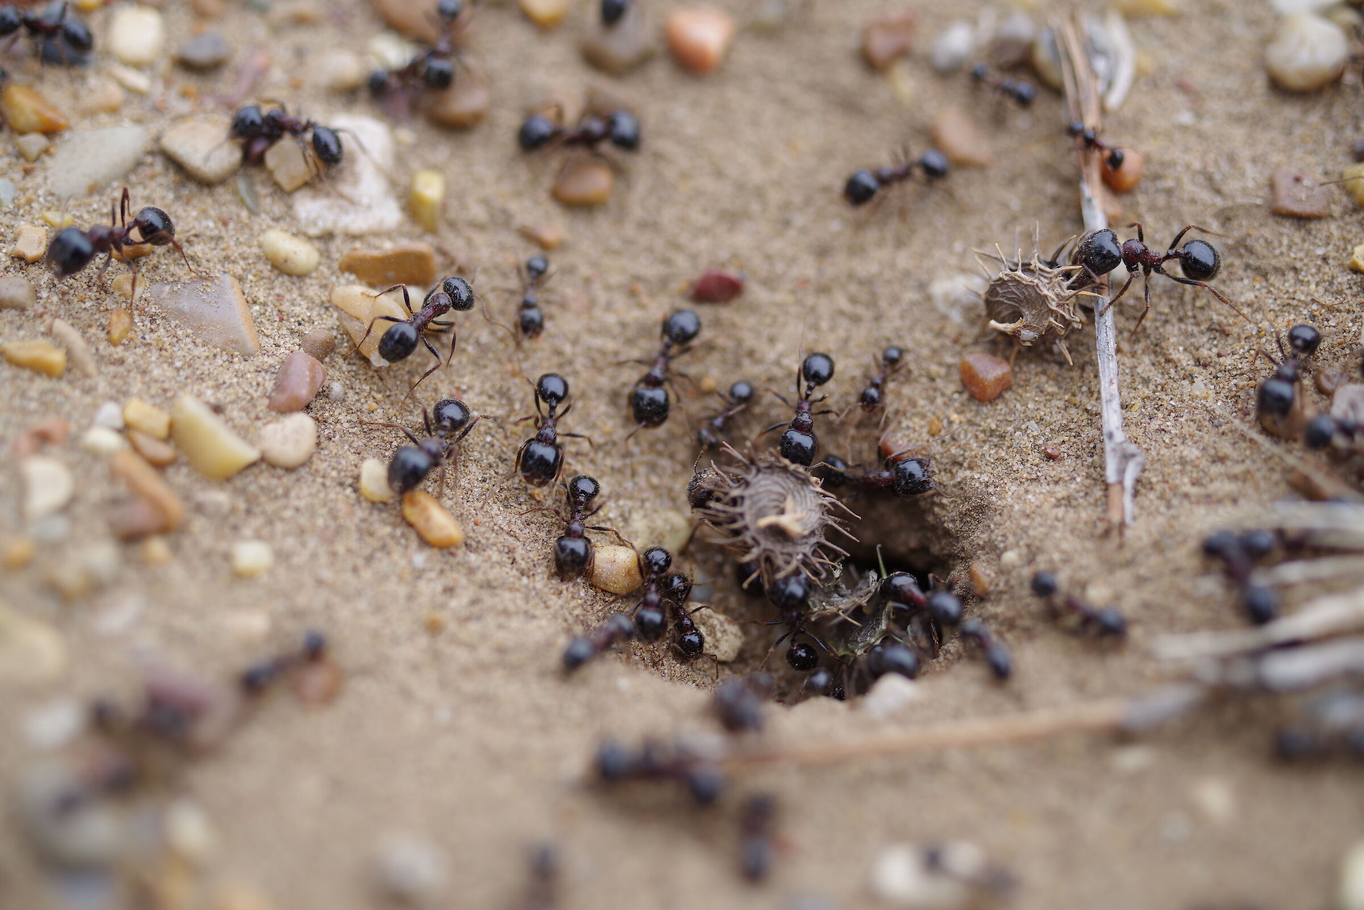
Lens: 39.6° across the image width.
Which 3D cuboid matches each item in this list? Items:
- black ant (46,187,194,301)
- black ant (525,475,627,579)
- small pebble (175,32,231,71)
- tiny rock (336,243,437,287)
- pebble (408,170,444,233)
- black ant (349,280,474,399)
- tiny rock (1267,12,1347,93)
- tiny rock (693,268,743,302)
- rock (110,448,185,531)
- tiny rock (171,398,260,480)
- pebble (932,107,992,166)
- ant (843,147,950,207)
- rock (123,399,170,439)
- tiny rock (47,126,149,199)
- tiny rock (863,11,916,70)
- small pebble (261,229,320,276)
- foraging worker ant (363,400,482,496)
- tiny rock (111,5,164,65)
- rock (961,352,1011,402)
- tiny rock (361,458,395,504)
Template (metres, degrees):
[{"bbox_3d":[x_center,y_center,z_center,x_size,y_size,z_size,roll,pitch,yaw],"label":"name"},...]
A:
[{"bbox_3d":[-0.037,-0.014,0.124,0.010,0.005,0.007,-19,46,-19],"label":"black ant"},{"bbox_3d":[-0.006,0.004,0.117,0.006,0.003,0.007,7,47,2],"label":"black ant"},{"bbox_3d":[-0.037,-0.032,0.148,0.004,0.003,0.003,0,43,0],"label":"small pebble"},{"bbox_3d":[-0.020,-0.013,0.132,0.007,0.002,0.002,0,48,0],"label":"tiny rock"},{"bbox_3d":[-0.020,-0.020,0.150,0.003,0.003,0.003,0,48,0],"label":"pebble"},{"bbox_3d":[-0.017,-0.008,0.119,0.006,0.003,0.008,32,51,21],"label":"black ant"},{"bbox_3d":[0.050,-0.032,0.151,0.006,0.005,0.006,0,48,0],"label":"tiny rock"},{"bbox_3d":[0.002,-0.012,0.135,0.004,0.002,0.003,0,47,0],"label":"tiny rock"},{"bbox_3d":[-0.033,0.002,0.116,0.003,0.003,0.005,-33,56,-26],"label":"rock"},{"bbox_3d":[-0.027,-0.001,0.112,0.003,0.003,0.006,-35,56,-28],"label":"tiny rock"},{"bbox_3d":[0.021,-0.024,0.143,0.003,0.002,0.005,-32,54,-26],"label":"pebble"},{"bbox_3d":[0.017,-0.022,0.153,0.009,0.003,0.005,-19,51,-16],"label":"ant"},{"bbox_3d":[-0.037,-0.002,0.131,0.003,0.002,0.002,20,51,17],"label":"rock"},{"bbox_3d":[-0.039,-0.020,0.127,0.008,0.002,0.004,-33,55,-27],"label":"tiny rock"},{"bbox_3d":[0.018,-0.036,0.163,0.004,0.003,0.004,0,48,0],"label":"tiny rock"},{"bbox_3d":[-0.030,-0.016,0.147,0.004,0.002,0.003,25,53,21],"label":"small pebble"},{"bbox_3d":[-0.018,-0.001,0.136,0.007,0.004,0.009,22,52,19],"label":"foraging worker ant"},{"bbox_3d":[-0.043,-0.033,0.150,0.004,0.004,0.005,0,48,0],"label":"tiny rock"},{"bbox_3d":[0.023,-0.006,0.145,0.004,0.002,0.003,0,48,0],"label":"rock"},{"bbox_3d":[-0.020,0.002,0.124,0.002,0.002,0.003,0,48,0],"label":"tiny rock"}]

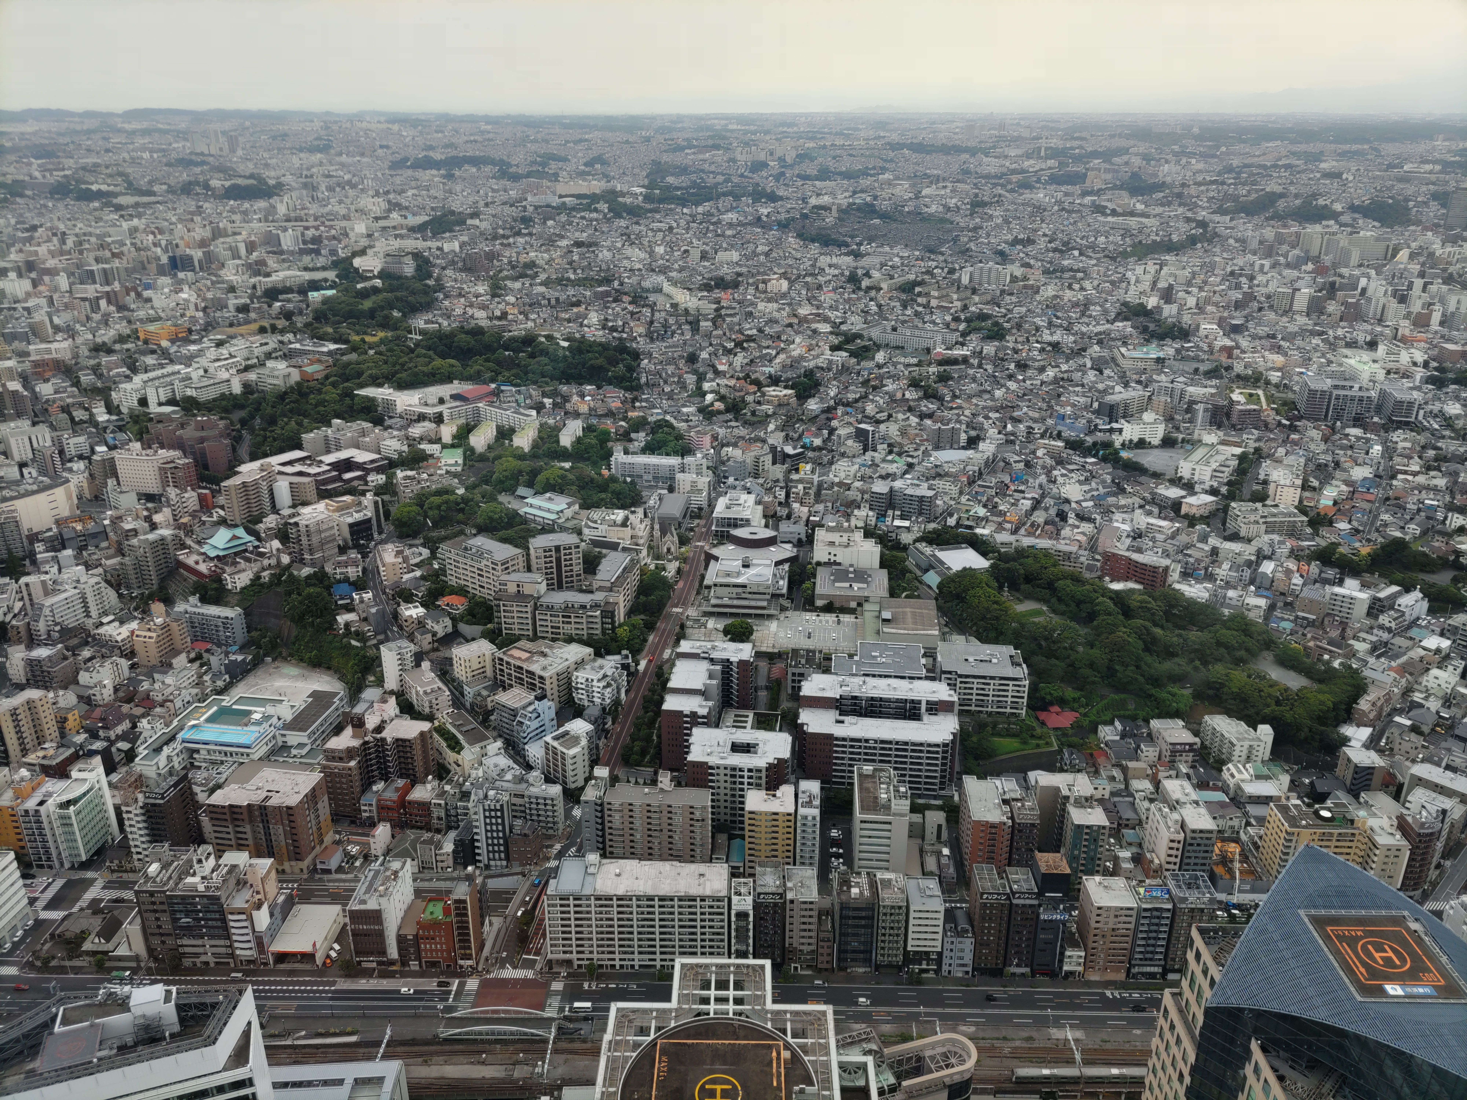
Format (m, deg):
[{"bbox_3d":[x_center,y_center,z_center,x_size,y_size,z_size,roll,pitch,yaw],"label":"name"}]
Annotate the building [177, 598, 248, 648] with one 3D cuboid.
[{"bbox_3d":[-277.690,39.250,590.420,35.500,19.000,9.000,7,23,16],"label":"building"}]

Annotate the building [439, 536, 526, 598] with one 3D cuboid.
[{"bbox_3d":[-137.240,10.460,609.370,47.000,26.000,18.800,15,26,33],"label":"building"}]

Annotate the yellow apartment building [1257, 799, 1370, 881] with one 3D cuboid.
[{"bbox_3d":[213.240,111.140,408.510,27.080,33.000,17.010,1,22,3],"label":"yellow apartment building"}]

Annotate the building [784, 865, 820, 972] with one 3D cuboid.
[{"bbox_3d":[23.130,126.420,376.580,10.360,30.480,16.620,1,22,2],"label":"building"}]

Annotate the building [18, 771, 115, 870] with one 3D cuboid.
[{"bbox_3d":[-257.000,104.210,427.780,22.800,29.500,21.500,-1,22,-2],"label":"building"}]

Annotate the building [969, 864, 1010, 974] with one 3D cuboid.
[{"bbox_3d":[86.200,125.490,372.690,9.590,35.100,13.970,1,22,2],"label":"building"}]

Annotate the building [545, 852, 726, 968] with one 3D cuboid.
[{"bbox_3d":[-31.690,125.140,376.650,60.000,32.700,18.500,1,22,1],"label":"building"}]

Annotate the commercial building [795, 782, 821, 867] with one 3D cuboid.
[{"bbox_3d":[28.760,108.430,422.950,7.900,32.500,21.500,1,22,3],"label":"commercial building"}]

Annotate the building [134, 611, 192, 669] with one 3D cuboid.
[{"bbox_3d":[-301.910,48.080,584.630,17.500,23.500,18.500,3,22,8],"label":"building"}]

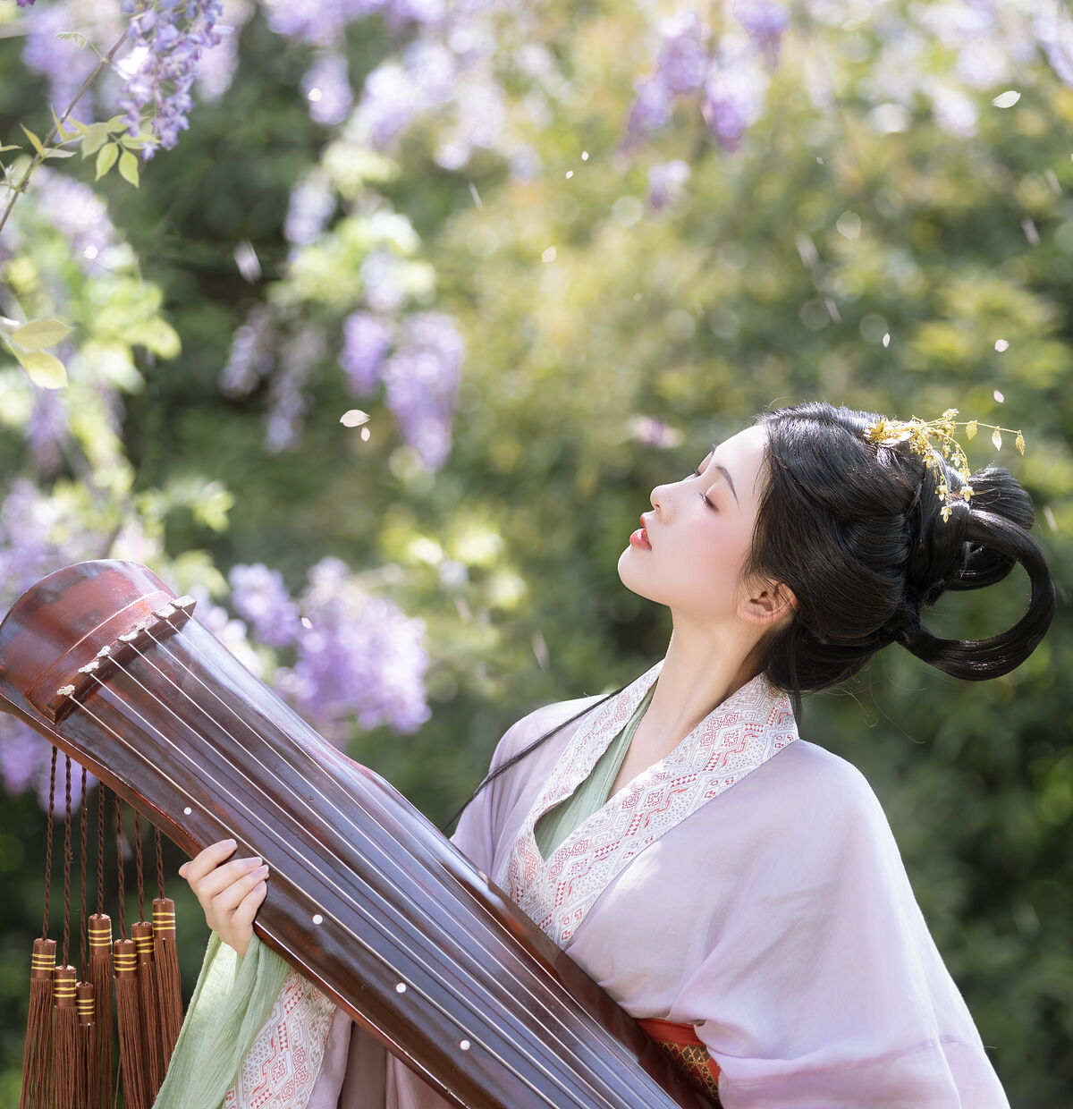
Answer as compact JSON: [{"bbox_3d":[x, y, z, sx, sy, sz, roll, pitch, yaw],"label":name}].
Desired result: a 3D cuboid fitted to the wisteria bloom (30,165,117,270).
[{"bbox_3d":[-0.661,-0.482,7.800,0.120,0.146,0.114,0,-2,0],"label":"wisteria bloom"}]

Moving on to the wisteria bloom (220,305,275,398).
[{"bbox_3d":[-0.446,-0.315,8.400,0.083,0.140,0.078,0,-2,0],"label":"wisteria bloom"}]

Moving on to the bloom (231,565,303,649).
[{"bbox_3d":[-0.334,0.062,6.700,0.090,0.103,0.081,0,-3,0],"label":"bloom"}]

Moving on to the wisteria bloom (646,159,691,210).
[{"bbox_3d":[0.174,-0.488,7.200,0.060,0.068,0.054,0,-3,0],"label":"wisteria bloom"}]

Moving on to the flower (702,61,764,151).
[{"bbox_3d":[0.310,-0.707,8.600,0.094,0.140,0.089,0,-2,0],"label":"flower"}]

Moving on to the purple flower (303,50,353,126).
[{"bbox_3d":[-0.272,-0.607,7.100,0.066,0.100,0.059,0,-3,0],"label":"purple flower"}]

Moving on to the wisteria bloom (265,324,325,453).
[{"bbox_3d":[-0.372,-0.257,8.400,0.090,0.194,0.086,0,-2,0],"label":"wisteria bloom"}]

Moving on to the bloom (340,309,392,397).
[{"bbox_3d":[-0.262,-0.310,8.400,0.079,0.127,0.075,0,-2,0],"label":"bloom"}]

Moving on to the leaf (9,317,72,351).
[{"bbox_3d":[-0.391,-0.173,4.300,0.049,0.027,0.029,0,-3,0],"label":"leaf"}]

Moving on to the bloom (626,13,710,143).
[{"bbox_3d":[0.164,-0.594,6.800,0.105,0.162,0.095,0,-3,0],"label":"bloom"}]

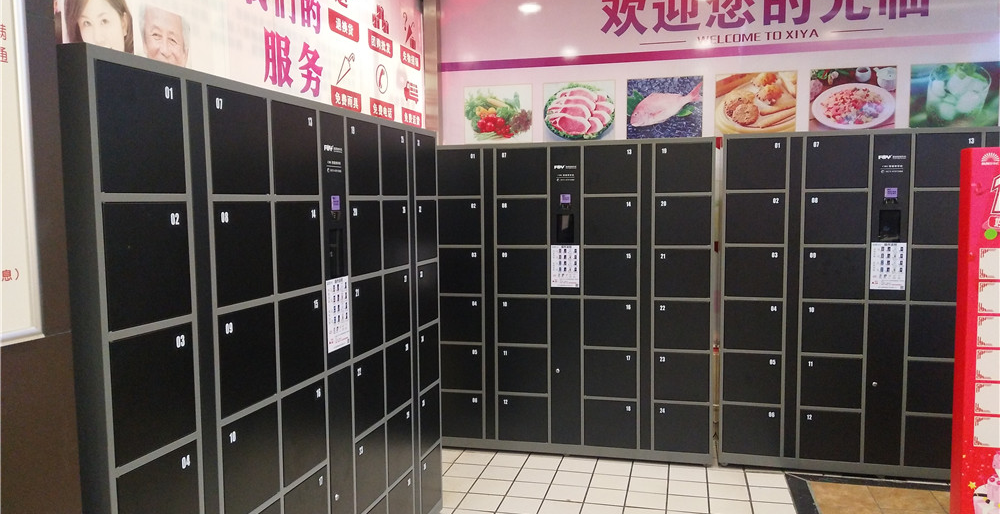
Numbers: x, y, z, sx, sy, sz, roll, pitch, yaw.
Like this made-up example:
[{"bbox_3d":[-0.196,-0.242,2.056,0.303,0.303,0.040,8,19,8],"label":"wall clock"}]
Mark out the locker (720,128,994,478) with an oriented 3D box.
[{"bbox_3d":[2.091,0.250,4.207,1.650,1.856,0.450,1,5,14],"label":"locker"}]

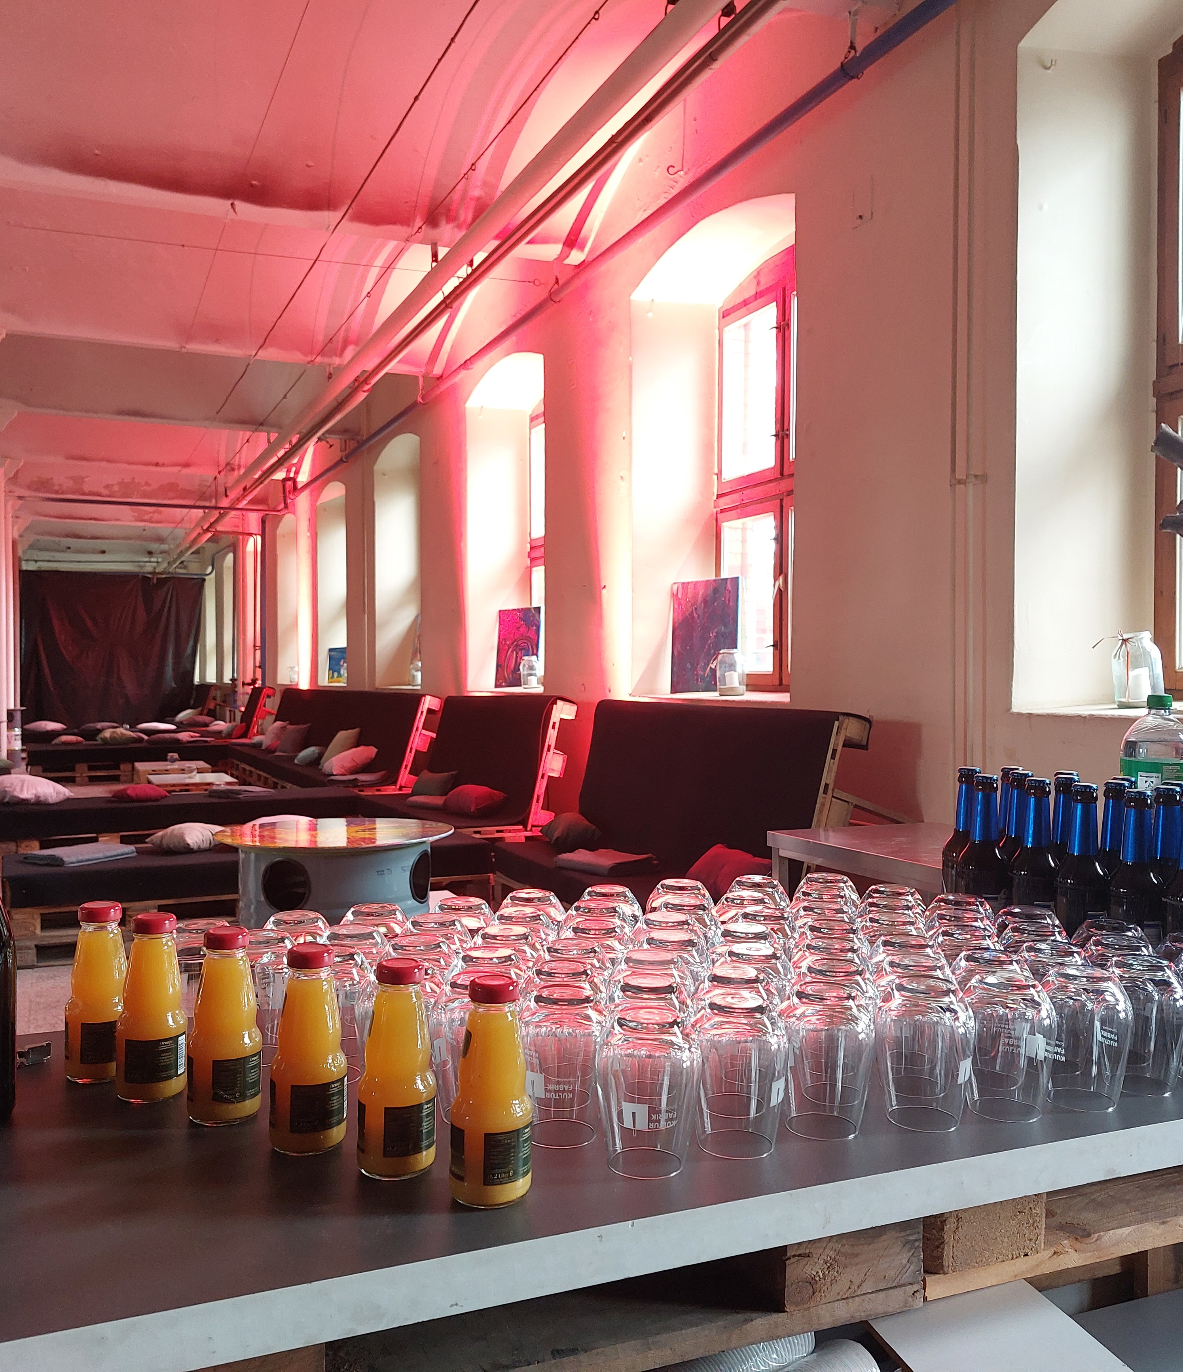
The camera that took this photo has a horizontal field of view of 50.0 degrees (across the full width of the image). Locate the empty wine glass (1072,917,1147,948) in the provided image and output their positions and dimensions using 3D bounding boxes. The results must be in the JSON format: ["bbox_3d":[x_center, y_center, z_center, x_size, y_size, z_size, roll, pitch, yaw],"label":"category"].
[{"bbox_3d":[0.547,0.310,1.339,0.080,0.116,0.080,1,2,22],"label":"empty wine glass"}]

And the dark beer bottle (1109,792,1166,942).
[{"bbox_3d":[0.610,0.234,1.418,0.062,0.235,0.062,0,1,0],"label":"dark beer bottle"}]

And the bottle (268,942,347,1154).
[{"bbox_3d":[-0.226,0.289,1.021,0.060,0.157,0.060,0,2,-12],"label":"bottle"}]

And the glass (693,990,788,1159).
[{"bbox_3d":[0.117,0.310,1.018,0.079,0.116,0.079,0,1,0],"label":"glass"}]

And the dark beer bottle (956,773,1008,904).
[{"bbox_3d":[0.482,0.228,1.552,0.062,0.235,0.062,0,1,0],"label":"dark beer bottle"}]

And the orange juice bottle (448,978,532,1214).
[{"bbox_3d":[-0.071,0.285,0.903,0.058,0.152,0.058,1,2,-4],"label":"orange juice bottle"}]

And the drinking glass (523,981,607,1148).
[{"bbox_3d":[-0.024,0.309,1.039,0.079,0.116,0.079,0,1,0],"label":"drinking glass"}]

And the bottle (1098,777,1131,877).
[{"bbox_3d":[0.652,0.241,1.577,0.060,0.241,0.060,1,2,23],"label":"bottle"}]

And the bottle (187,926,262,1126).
[{"bbox_3d":[-0.301,0.276,1.041,0.058,0.152,0.058,0,2,-16],"label":"bottle"}]

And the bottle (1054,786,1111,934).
[{"bbox_3d":[0.571,0.232,1.471,0.062,0.235,0.062,0,1,0],"label":"bottle"}]

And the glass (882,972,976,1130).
[{"bbox_3d":[0.287,0.314,1.088,0.080,0.116,0.080,1,2,15],"label":"glass"}]

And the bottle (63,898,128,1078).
[{"bbox_3d":[-0.455,0.282,1.177,0.060,0.156,0.060,0,1,-22],"label":"bottle"}]

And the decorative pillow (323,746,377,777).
[{"bbox_3d":[-2.107,0.657,11.100,0.450,0.160,0.450,-30,12,-19],"label":"decorative pillow"}]

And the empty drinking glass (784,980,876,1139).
[{"bbox_3d":[0.196,0.313,1.067,0.080,0.116,0.080,1,2,11],"label":"empty drinking glass"}]

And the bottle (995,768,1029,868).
[{"bbox_3d":[0.538,0.224,1.636,0.060,0.234,0.060,2,2,18],"label":"bottle"}]

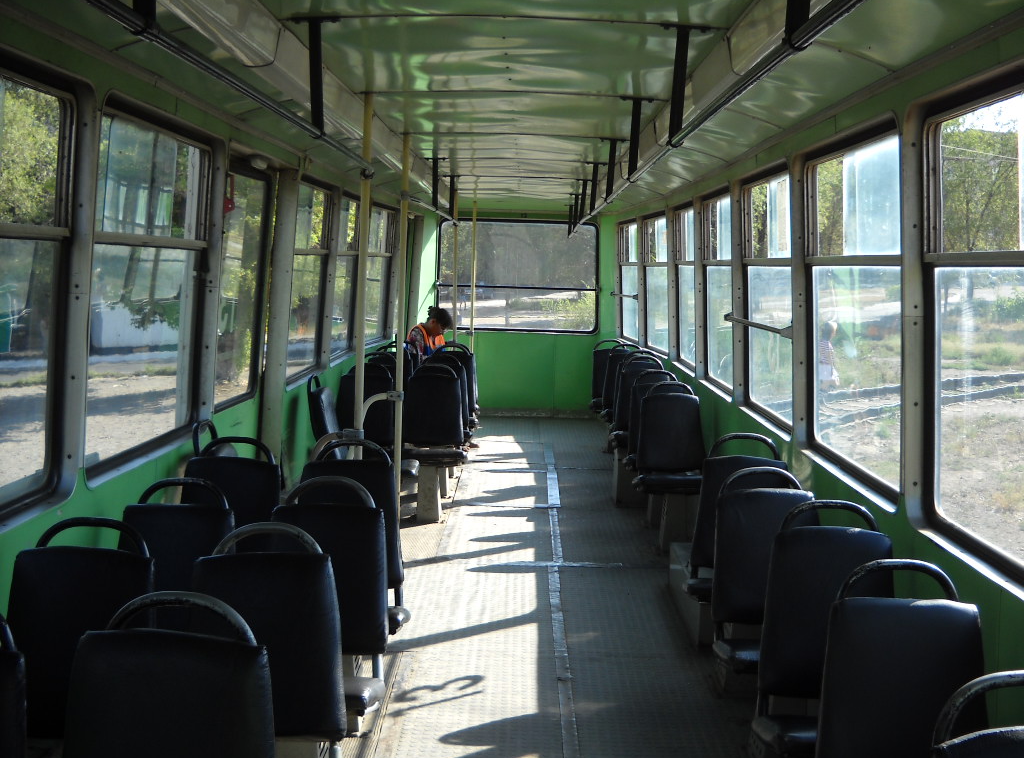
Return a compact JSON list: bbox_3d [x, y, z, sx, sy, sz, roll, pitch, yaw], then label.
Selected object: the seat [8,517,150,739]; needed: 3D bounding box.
[{"bbox_3d":[-1.073,0.701,2.837,0.427,0.670,0.513,2,5,0],"label":"seat"}]

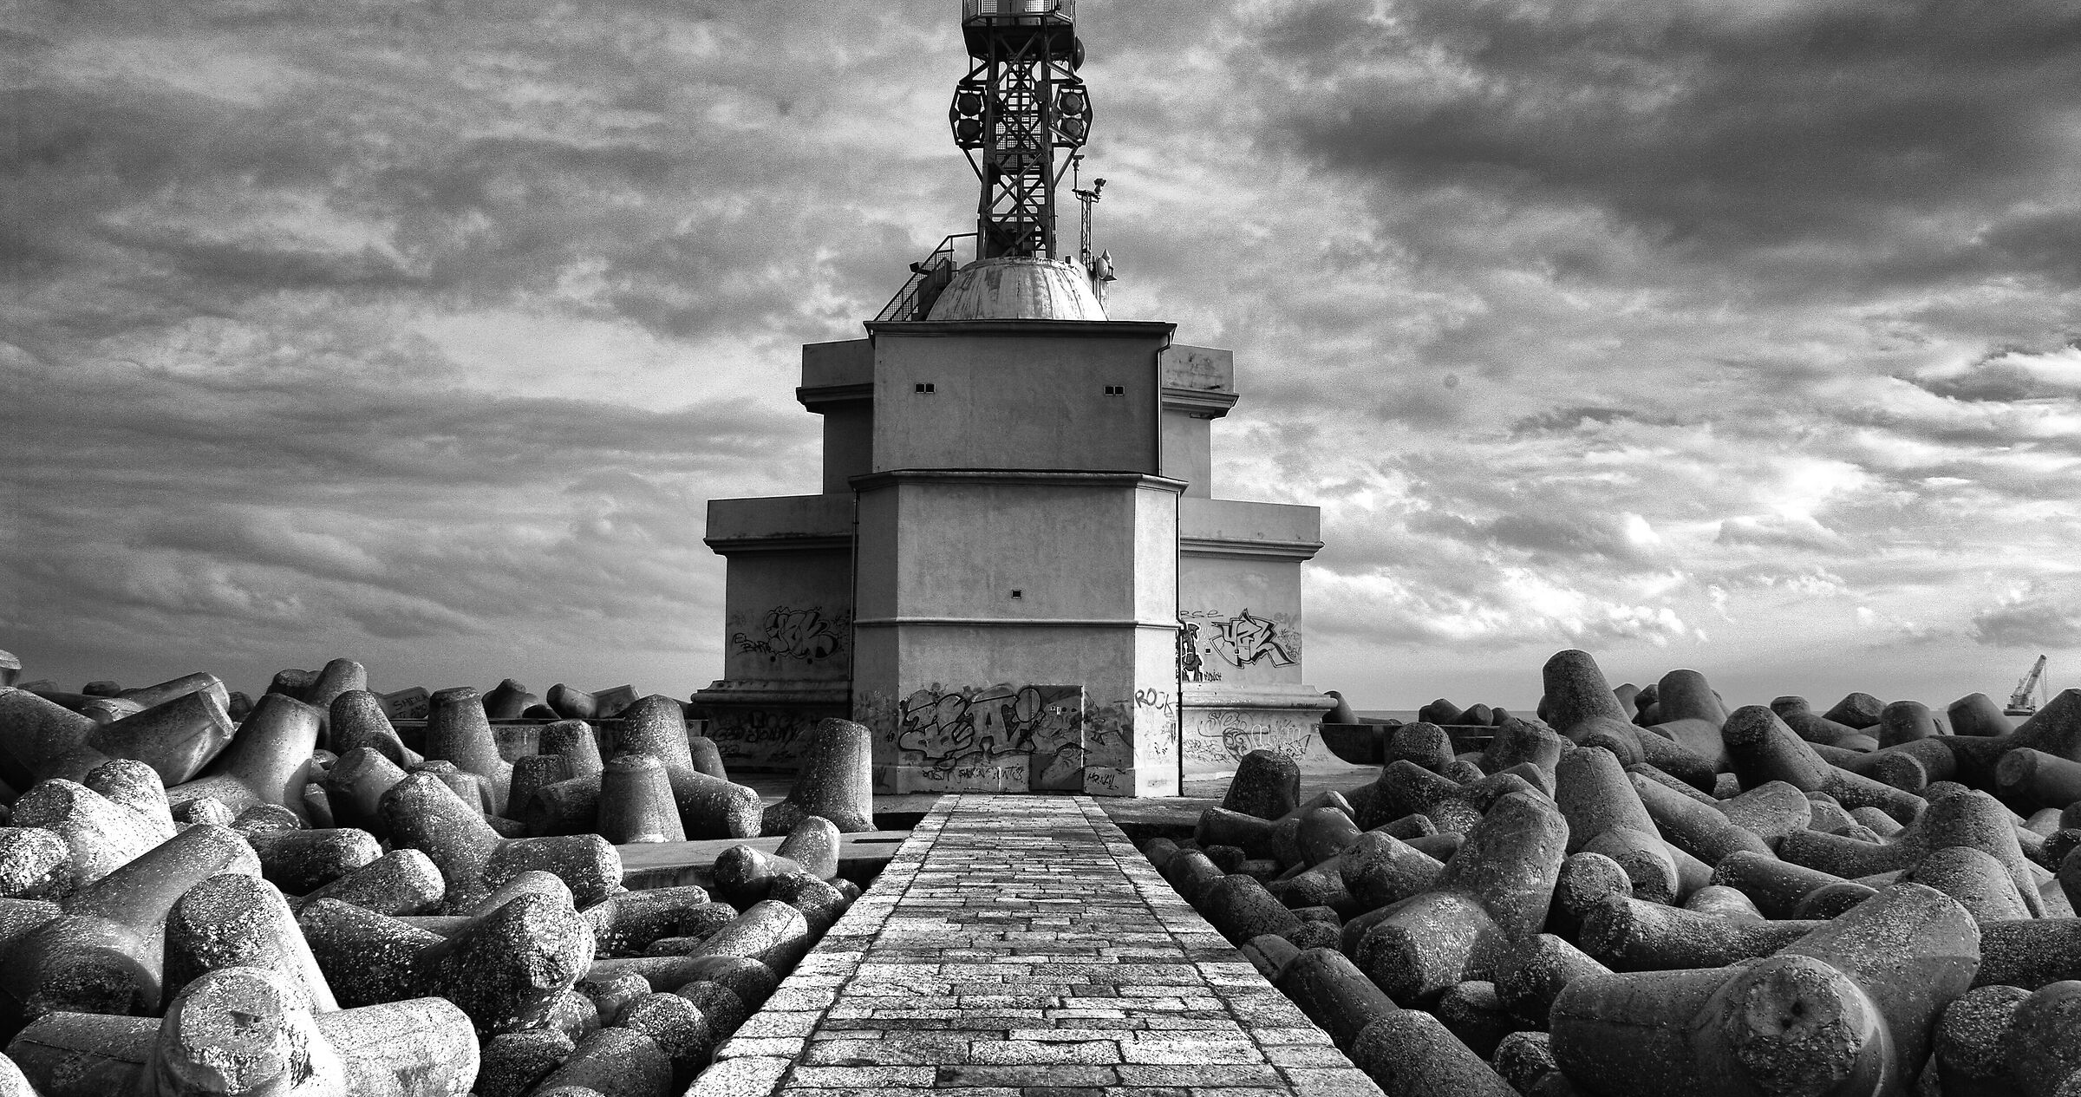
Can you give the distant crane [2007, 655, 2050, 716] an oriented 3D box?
[{"bbox_3d":[575.707,79.727,910.406,22.000,36.000,14.000,-4,-7,32],"label":"distant crane"}]

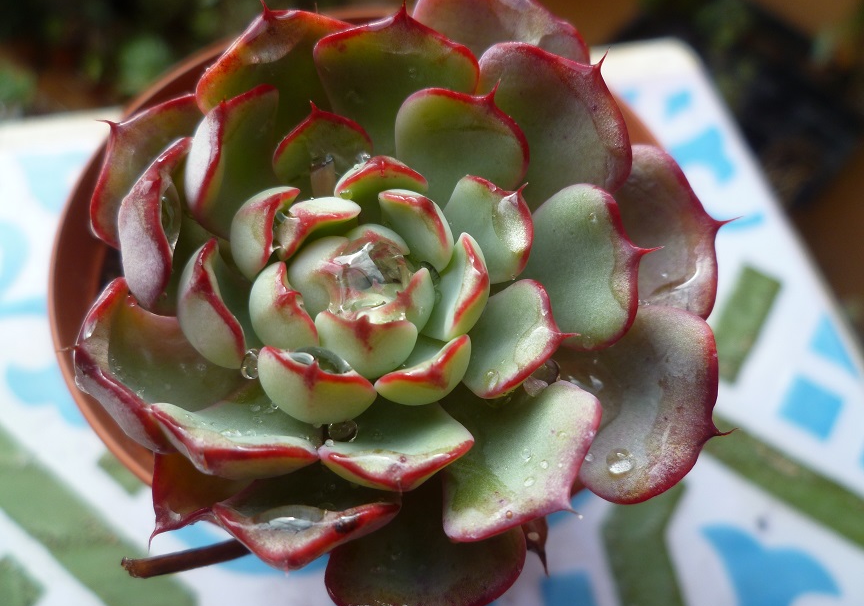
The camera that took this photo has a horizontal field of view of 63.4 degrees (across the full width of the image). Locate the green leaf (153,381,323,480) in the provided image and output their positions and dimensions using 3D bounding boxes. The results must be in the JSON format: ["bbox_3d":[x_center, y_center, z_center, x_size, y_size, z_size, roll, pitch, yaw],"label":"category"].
[{"bbox_3d":[-0.034,0.022,0.147,0.035,0.011,0.038,19,30,7],"label":"green leaf"}]

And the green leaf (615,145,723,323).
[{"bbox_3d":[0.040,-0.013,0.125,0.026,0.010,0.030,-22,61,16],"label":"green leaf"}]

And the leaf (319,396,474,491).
[{"bbox_3d":[-0.007,0.029,0.146,0.031,0.010,0.023,-6,36,-4],"label":"leaf"}]

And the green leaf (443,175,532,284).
[{"bbox_3d":[0.009,-0.012,0.120,0.018,0.007,0.020,48,115,24],"label":"green leaf"}]

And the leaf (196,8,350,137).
[{"bbox_3d":[-0.030,-0.043,0.140,0.031,0.010,0.033,-21,95,-7],"label":"leaf"}]

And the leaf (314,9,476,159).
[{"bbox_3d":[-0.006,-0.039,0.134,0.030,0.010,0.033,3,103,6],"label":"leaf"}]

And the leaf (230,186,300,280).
[{"bbox_3d":[-0.028,-0.012,0.120,0.009,0.017,0.016,17,64,29],"label":"leaf"}]

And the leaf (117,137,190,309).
[{"bbox_3d":[-0.066,-0.019,0.168,0.013,0.023,0.036,-18,53,41],"label":"leaf"}]

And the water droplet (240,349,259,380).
[{"bbox_3d":[-0.030,0.010,0.117,0.003,0.004,0.005,-2,63,4],"label":"water droplet"}]

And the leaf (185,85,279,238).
[{"bbox_3d":[-0.050,-0.035,0.175,0.031,0.012,0.034,-36,104,-17],"label":"leaf"}]

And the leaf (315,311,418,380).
[{"bbox_3d":[-0.014,0.009,0.146,0.021,0.018,0.009,6,88,2],"label":"leaf"}]

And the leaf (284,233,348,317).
[{"bbox_3d":[-0.024,-0.005,0.149,0.009,0.018,0.016,0,60,27],"label":"leaf"}]

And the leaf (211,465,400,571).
[{"bbox_3d":[-0.022,0.037,0.146,0.038,0.011,0.041,14,39,5],"label":"leaf"}]

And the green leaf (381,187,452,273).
[{"bbox_3d":[-0.003,-0.012,0.119,0.015,0.017,0.007,36,47,20],"label":"green leaf"}]

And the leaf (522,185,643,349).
[{"bbox_3d":[0.025,-0.004,0.153,0.042,0.010,0.032,-18,65,24],"label":"leaf"}]

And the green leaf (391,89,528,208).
[{"bbox_3d":[0.002,-0.028,0.158,0.028,0.042,0.010,26,24,10],"label":"green leaf"}]

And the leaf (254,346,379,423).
[{"bbox_3d":[-0.024,0.017,0.147,0.025,0.018,0.011,15,98,6],"label":"leaf"}]

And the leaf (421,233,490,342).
[{"bbox_3d":[0.004,-0.001,0.149,0.010,0.025,0.021,14,64,-28],"label":"leaf"}]

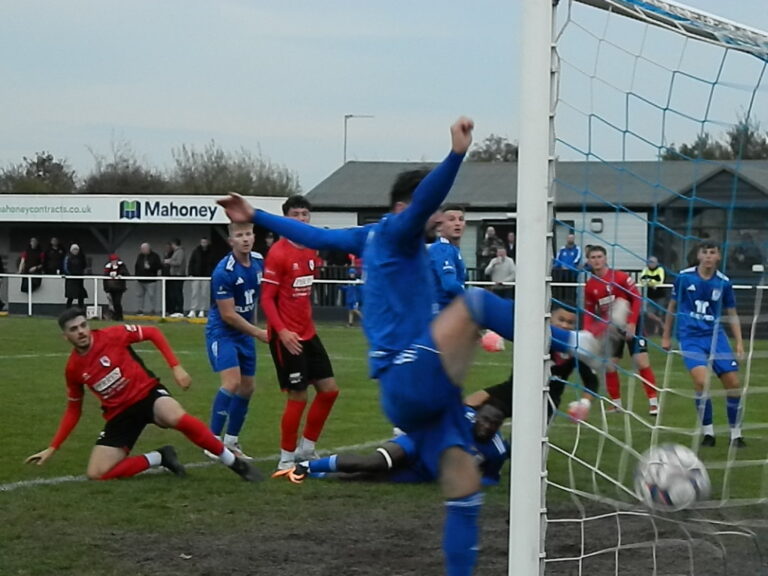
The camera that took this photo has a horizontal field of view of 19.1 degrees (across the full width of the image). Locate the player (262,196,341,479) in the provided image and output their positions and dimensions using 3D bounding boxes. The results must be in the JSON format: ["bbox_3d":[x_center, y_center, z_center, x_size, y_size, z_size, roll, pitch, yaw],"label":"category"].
[{"bbox_3d":[-0.540,0.293,14.900,0.460,1.790,0.540,1,0,44],"label":"player"}]

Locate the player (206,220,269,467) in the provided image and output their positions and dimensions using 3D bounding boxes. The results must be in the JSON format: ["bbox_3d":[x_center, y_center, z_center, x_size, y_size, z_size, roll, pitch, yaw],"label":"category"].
[{"bbox_3d":[-1.000,0.352,15.650,0.520,1.650,0.560,1,0,-42],"label":"player"}]

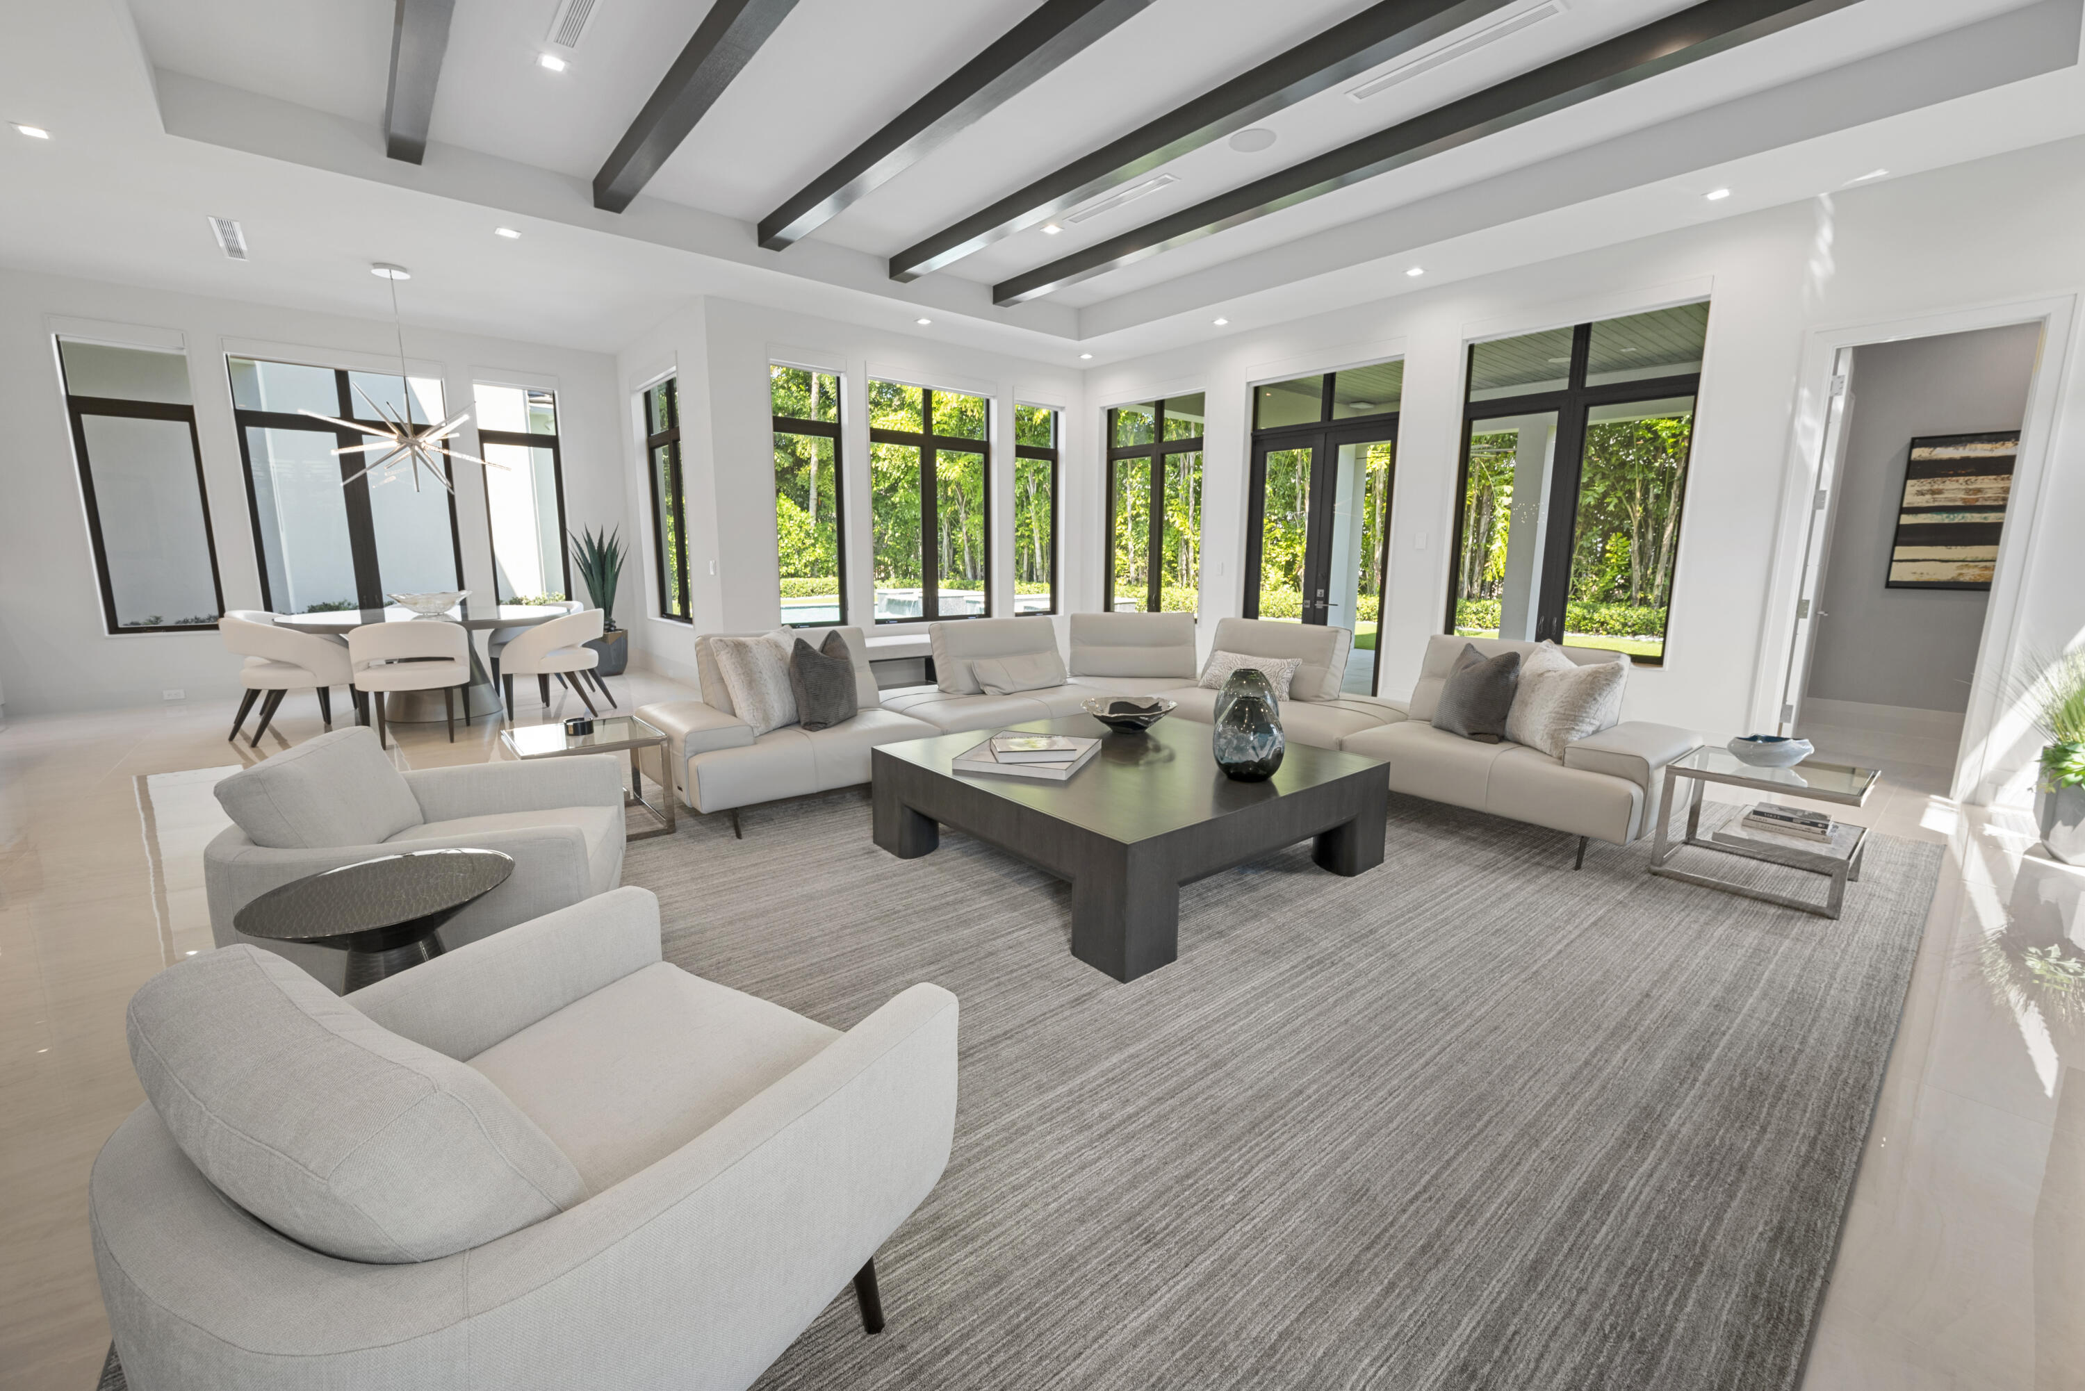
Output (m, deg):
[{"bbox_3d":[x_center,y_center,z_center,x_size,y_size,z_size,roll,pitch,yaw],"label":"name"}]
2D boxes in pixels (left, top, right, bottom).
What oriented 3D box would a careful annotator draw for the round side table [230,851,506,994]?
[{"bbox_3d":[-1.363,0.671,1.731,0.450,0.570,0.450,-8,13,-40],"label":"round side table"}]

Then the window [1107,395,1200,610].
[{"bbox_3d":[1.178,-1.898,8.553,0.120,2.241,1.394,-8,13,-40],"label":"window"}]

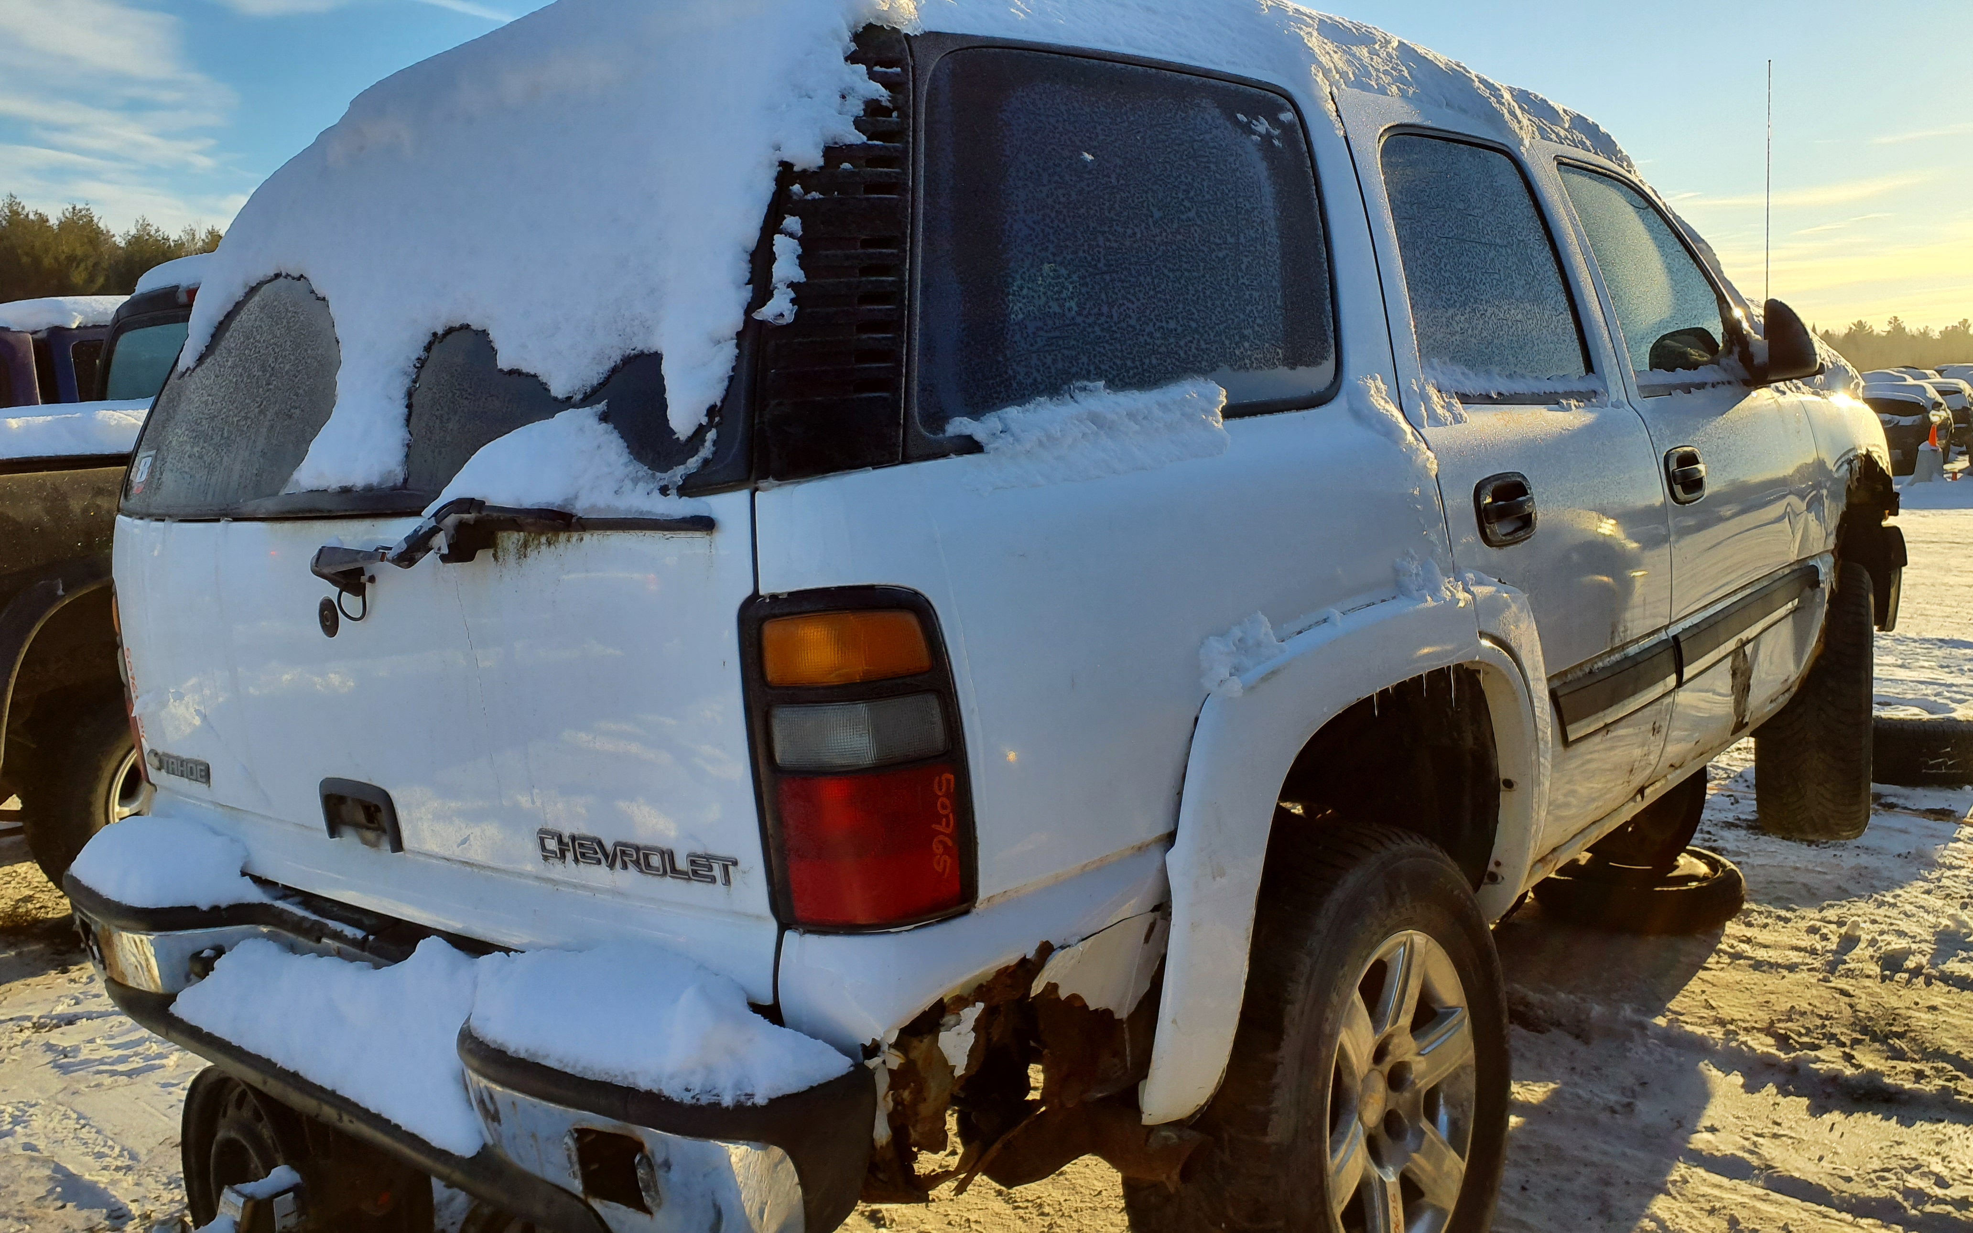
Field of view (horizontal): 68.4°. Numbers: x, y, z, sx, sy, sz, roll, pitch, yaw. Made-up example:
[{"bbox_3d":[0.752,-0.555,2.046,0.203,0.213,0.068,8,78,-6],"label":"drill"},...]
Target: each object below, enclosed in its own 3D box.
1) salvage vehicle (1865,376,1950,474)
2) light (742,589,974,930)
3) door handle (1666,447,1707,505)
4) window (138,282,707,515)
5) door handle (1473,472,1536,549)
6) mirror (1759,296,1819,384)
[{"bbox_3d":[15.783,-3.344,25.284,1.820,1.550,4.400,3,10,35],"label":"salvage vehicle"},{"bbox_3d":[-0.116,0.131,1.384,0.170,0.325,0.150,1,8,41],"label":"light"},{"bbox_3d":[1.448,-0.291,2.992,0.042,0.110,0.170,1,8,41],"label":"door handle"},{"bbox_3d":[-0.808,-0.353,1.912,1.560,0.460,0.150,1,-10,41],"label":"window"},{"bbox_3d":[0.817,-0.166,2.261,0.042,0.110,0.170,1,8,41],"label":"door handle"},{"bbox_3d":[1.889,-0.646,3.412,0.170,0.195,0.125,1,8,41],"label":"mirror"}]

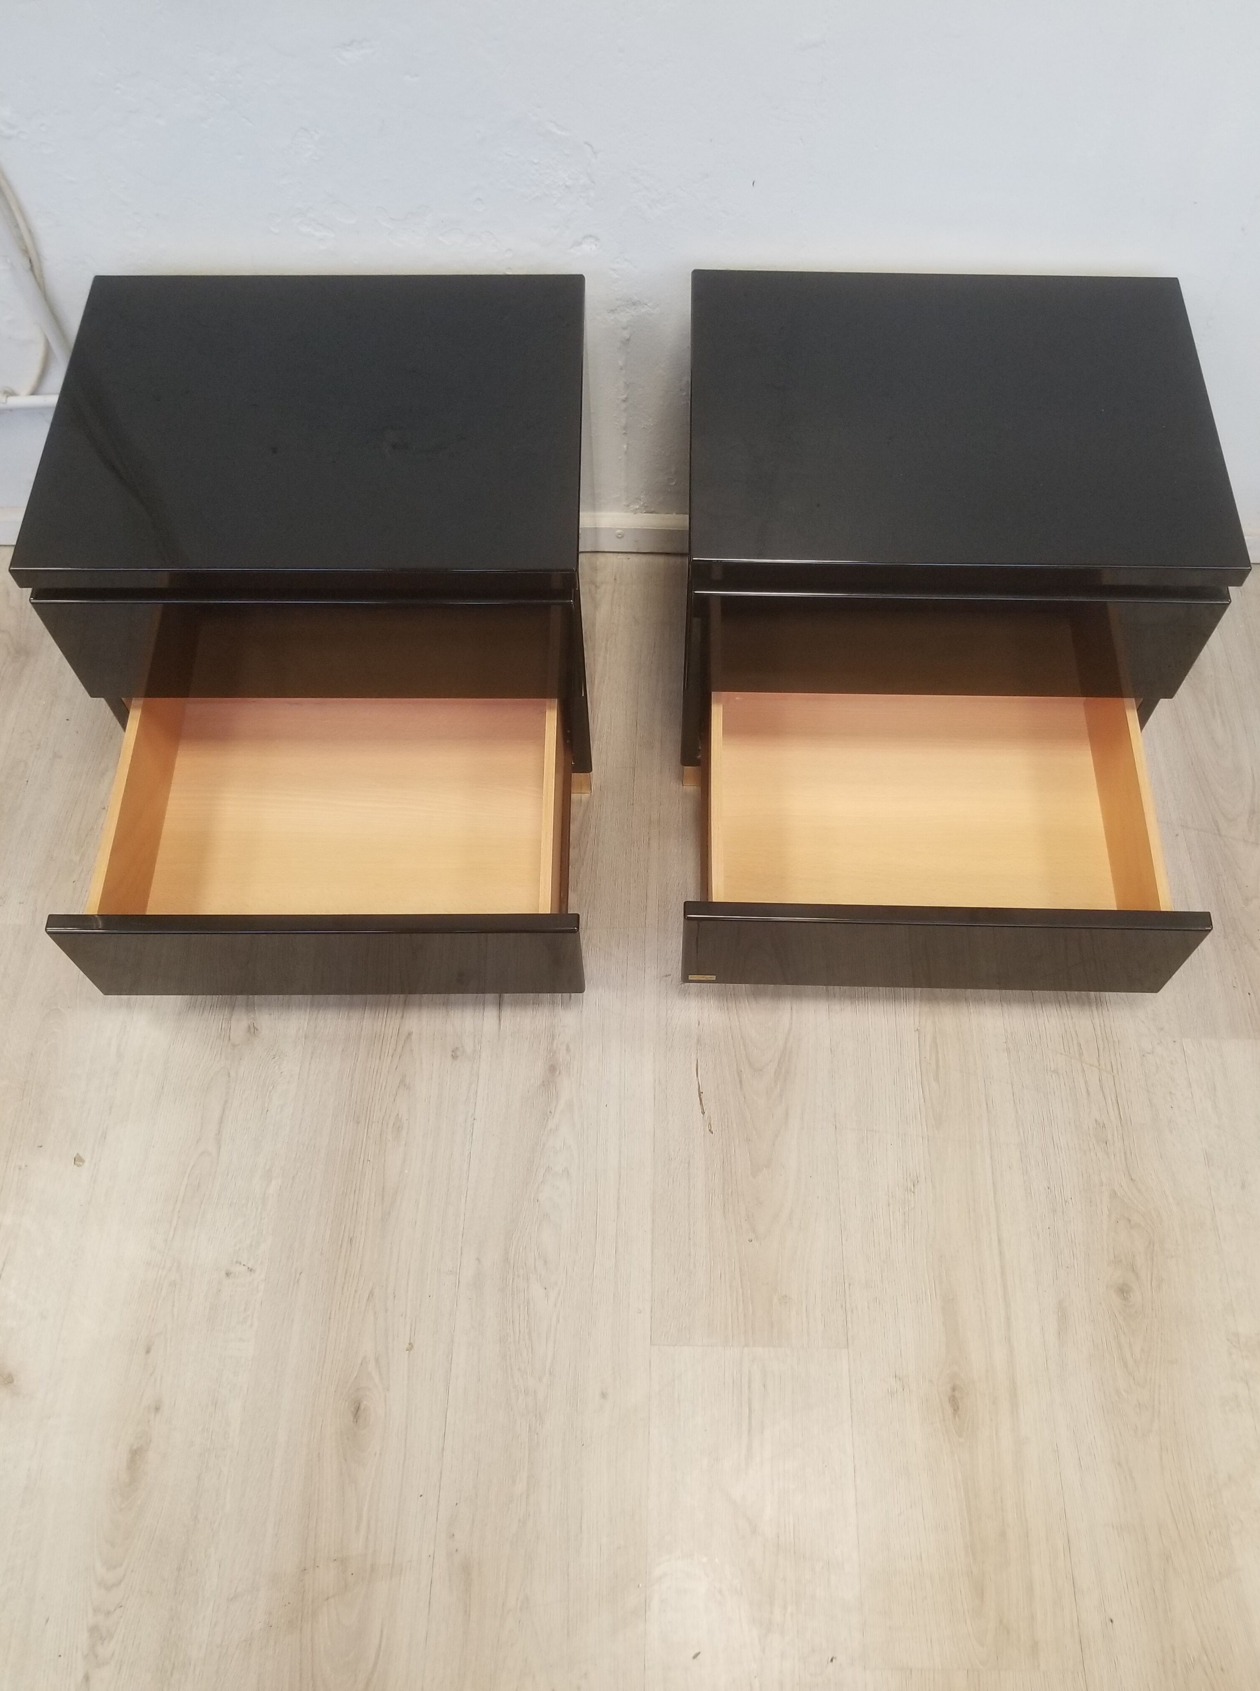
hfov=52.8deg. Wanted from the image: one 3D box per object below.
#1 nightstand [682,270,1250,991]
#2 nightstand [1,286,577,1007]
[{"bbox_3d":[0.316,-0.215,1.381,0.515,0.428,0.660,1,62,0],"label":"nightstand"},{"bbox_3d":[-0.306,-0.209,1.376,0.515,0.428,0.662,0,62,0],"label":"nightstand"}]

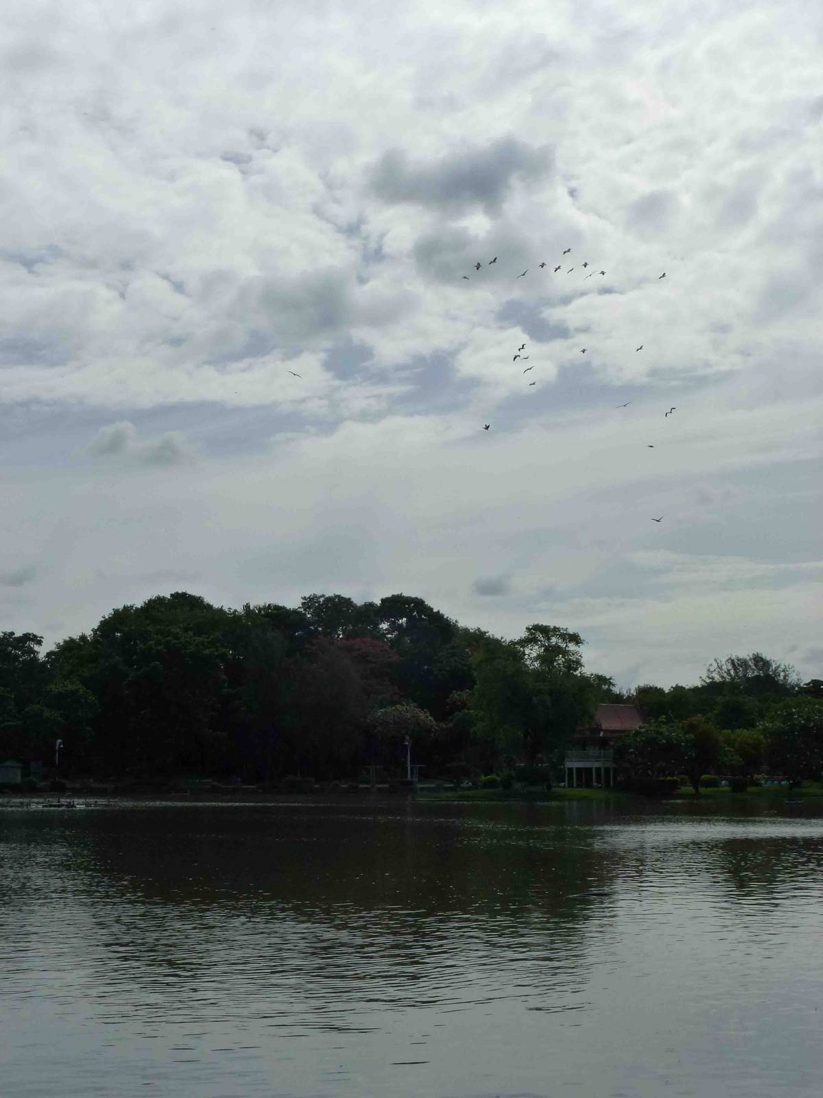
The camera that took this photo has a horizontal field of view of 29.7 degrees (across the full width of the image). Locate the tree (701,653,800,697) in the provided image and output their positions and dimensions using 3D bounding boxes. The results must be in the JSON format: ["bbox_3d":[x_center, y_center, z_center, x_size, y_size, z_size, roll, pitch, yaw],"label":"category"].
[{"bbox_3d":[40.433,19.859,185.000,12.000,14.500,11.000,-2,-8,12],"label":"tree"}]

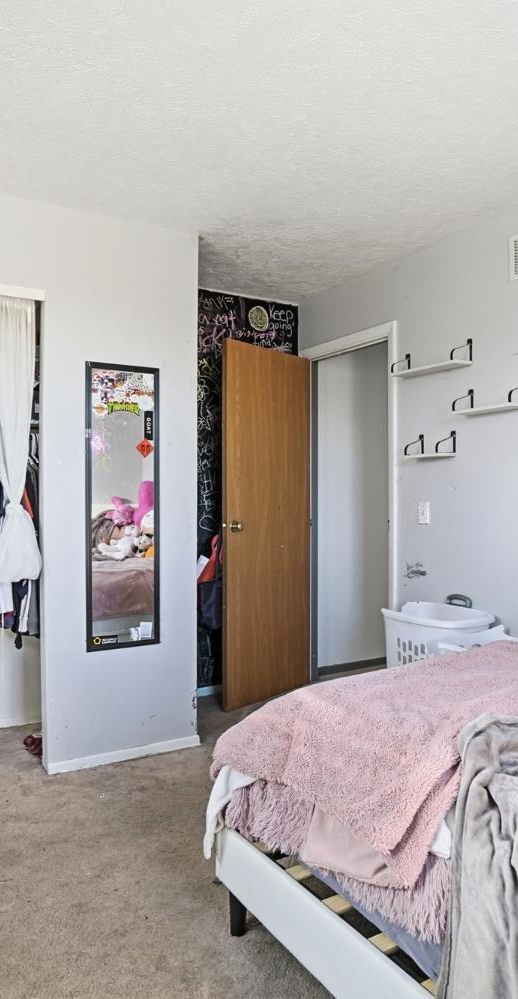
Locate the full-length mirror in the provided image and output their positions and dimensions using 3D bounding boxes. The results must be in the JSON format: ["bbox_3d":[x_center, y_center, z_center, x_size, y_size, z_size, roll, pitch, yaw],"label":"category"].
[{"bbox_3d":[-0.624,0.033,2.889,0.347,1.308,0.023,0,0,-28],"label":"full-length mirror"}]

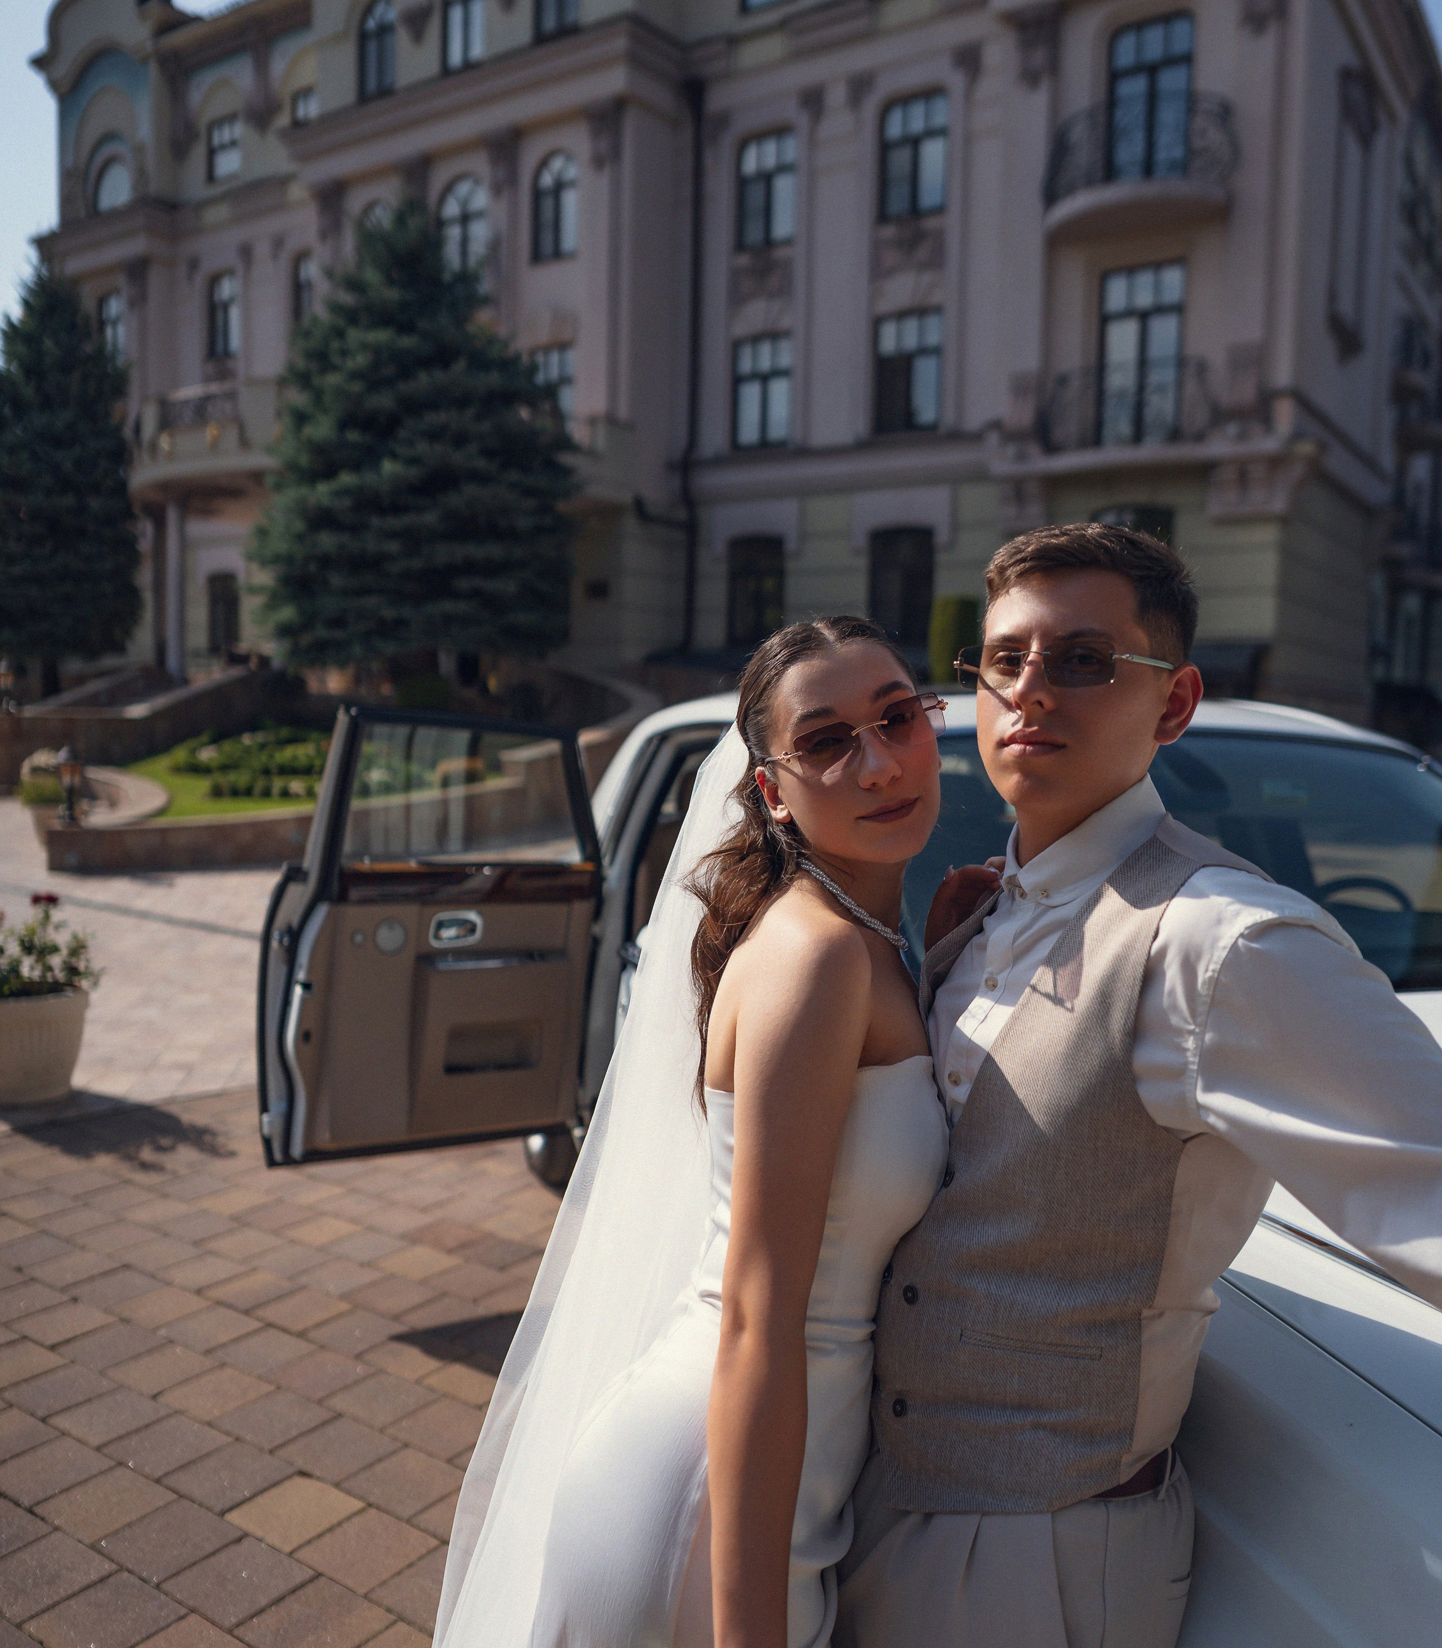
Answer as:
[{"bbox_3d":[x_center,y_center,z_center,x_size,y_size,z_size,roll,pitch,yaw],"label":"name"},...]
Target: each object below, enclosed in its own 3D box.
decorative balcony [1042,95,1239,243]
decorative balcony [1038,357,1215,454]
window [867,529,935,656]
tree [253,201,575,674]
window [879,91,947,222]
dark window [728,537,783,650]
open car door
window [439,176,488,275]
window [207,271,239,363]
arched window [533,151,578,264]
[{"bbox_3d":[5.737,-9.178,20.036,2.800,1.500,1.200,3,4,34],"label":"decorative balcony"},{"bbox_3d":[5.808,-5.922,20.427,2.650,1.120,0.700,3,4,34],"label":"decorative balcony"},{"bbox_3d":[2.932,-3.745,23.246,1.140,1.950,0.220,3,4,34],"label":"window"},{"bbox_3d":[-4.100,-5.100,19.300,4.300,6.500,4.300,1,3,0],"label":"tree"},{"bbox_3d":[3.099,-10.712,23.146,1.235,1.960,0.200,3,4,34],"label":"window"},{"bbox_3d":[0.613,-4.082,25.169,1.171,1.896,0.200,3,4,34],"label":"dark window"},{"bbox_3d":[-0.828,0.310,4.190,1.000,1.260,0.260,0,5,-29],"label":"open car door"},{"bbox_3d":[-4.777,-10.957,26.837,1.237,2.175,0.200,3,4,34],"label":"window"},{"bbox_3d":[-11.134,-11.406,32.382,1.120,1.840,0.220,3,4,34],"label":"window"},{"bbox_3d":[-2.923,-10.958,25.583,1.038,1.876,0.200,3,4,34],"label":"arched window"}]

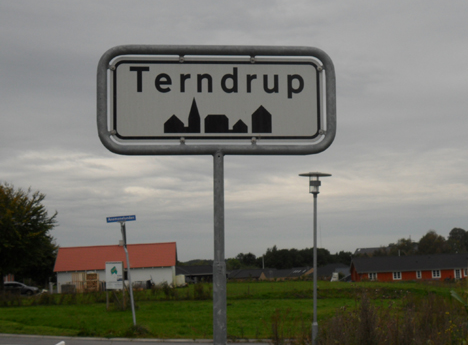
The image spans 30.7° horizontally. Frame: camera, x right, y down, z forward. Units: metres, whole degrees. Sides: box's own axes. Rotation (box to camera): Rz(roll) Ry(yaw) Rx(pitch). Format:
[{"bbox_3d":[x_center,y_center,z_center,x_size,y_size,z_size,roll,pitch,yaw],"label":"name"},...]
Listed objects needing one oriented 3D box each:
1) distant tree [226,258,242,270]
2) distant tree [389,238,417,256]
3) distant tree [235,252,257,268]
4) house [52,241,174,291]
[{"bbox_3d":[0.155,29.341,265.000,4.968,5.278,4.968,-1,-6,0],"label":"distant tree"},{"bbox_3d":[41.459,20.668,210.000,6.889,8.858,6.889,-1,-6,0],"label":"distant tree"},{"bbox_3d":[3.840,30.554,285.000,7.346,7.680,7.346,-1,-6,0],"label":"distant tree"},{"bbox_3d":[-11.900,9.850,88.000,12.200,4.800,6.800,-1,-6,0],"label":"house"}]

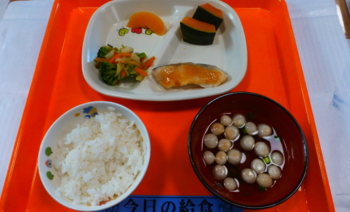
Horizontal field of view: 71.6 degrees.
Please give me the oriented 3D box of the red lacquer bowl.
[{"bbox_3d":[0.070,0.050,0.262,0.111,0.065,0.111,0,67,0],"label":"red lacquer bowl"}]

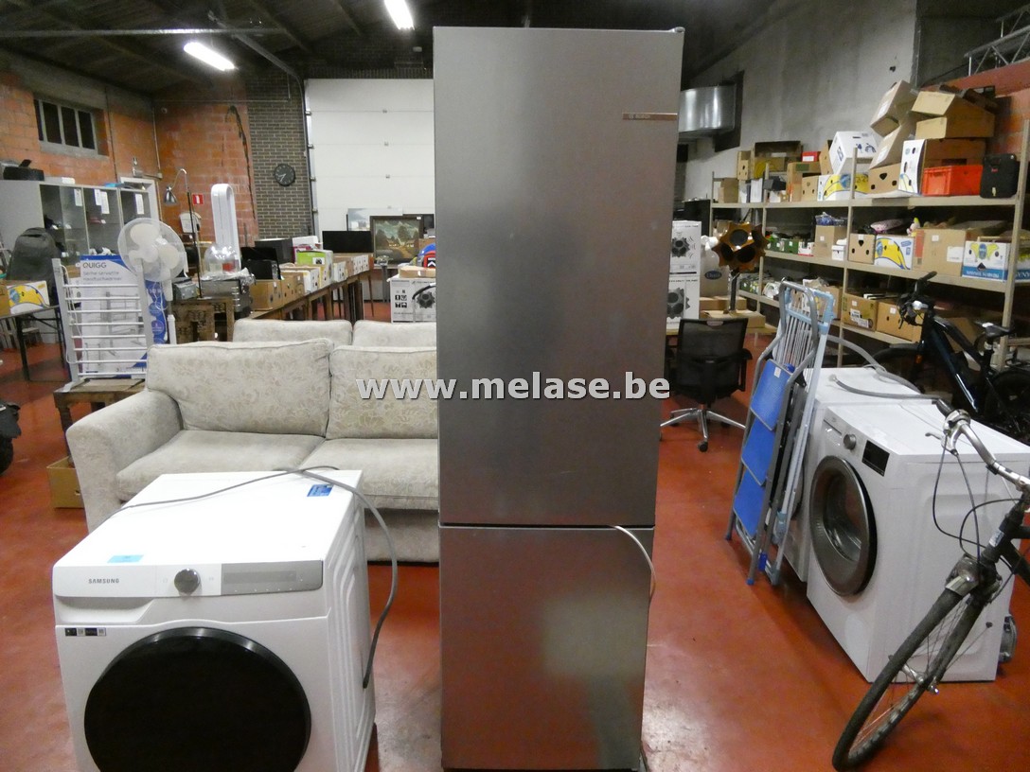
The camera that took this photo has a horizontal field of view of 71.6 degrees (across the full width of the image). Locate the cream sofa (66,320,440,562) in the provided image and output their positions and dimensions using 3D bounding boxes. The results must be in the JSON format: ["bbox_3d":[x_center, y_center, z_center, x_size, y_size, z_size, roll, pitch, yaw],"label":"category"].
[{"bbox_3d":[-0.981,0.275,3.742,2.080,0.940,0.960,0,14,1],"label":"cream sofa"}]

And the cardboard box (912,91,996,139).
[{"bbox_3d":[3.203,-1.954,5.217,0.360,0.312,0.390,-1,14,-3],"label":"cardboard box"}]

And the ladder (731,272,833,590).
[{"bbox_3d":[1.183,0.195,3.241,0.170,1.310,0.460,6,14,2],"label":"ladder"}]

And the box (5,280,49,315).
[{"bbox_3d":[-4.899,-0.863,6.937,0.400,0.250,0.530,0,13,3],"label":"box"}]

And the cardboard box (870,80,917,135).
[{"bbox_3d":[3.024,-2.182,5.695,0.200,0.380,0.200,33,-17,-8],"label":"cardboard box"}]

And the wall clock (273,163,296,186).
[{"bbox_3d":[-4.150,-3.802,12.838,0.385,0.385,0.050,-1,13,0],"label":"wall clock"}]

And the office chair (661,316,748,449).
[{"bbox_3d":[1.410,-0.072,5.250,0.640,0.920,0.660,3,14,10],"label":"office chair"}]

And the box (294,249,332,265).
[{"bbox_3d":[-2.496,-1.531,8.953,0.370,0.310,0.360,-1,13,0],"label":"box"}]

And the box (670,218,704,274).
[{"bbox_3d":[1.155,-1.037,5.373,0.385,0.392,0.385,-1,14,-3],"label":"box"}]

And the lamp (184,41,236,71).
[{"bbox_3d":[-4.090,-4.408,9.616,0.160,0.110,1.450,-1,14,-3],"label":"lamp"}]

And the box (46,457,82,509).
[{"bbox_3d":[-2.435,0.527,4.272,0.400,0.245,0.460,-1,13,0],"label":"box"}]

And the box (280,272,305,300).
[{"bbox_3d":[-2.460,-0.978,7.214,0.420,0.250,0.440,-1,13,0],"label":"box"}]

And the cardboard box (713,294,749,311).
[{"bbox_3d":[1.730,-0.667,5.861,0.251,0.110,0.250,-1,14,-3],"label":"cardboard box"}]

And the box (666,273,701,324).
[{"bbox_3d":[1.157,-0.657,5.467,0.385,0.392,0.385,-1,14,-3],"label":"box"}]

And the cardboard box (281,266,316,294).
[{"bbox_3d":[-2.523,-1.193,8.139,0.480,0.240,0.410,-1,13,0],"label":"cardboard box"}]

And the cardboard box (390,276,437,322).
[{"bbox_3d":[-0.833,-0.784,6.390,0.470,0.386,0.410,-1,13,0],"label":"cardboard box"}]

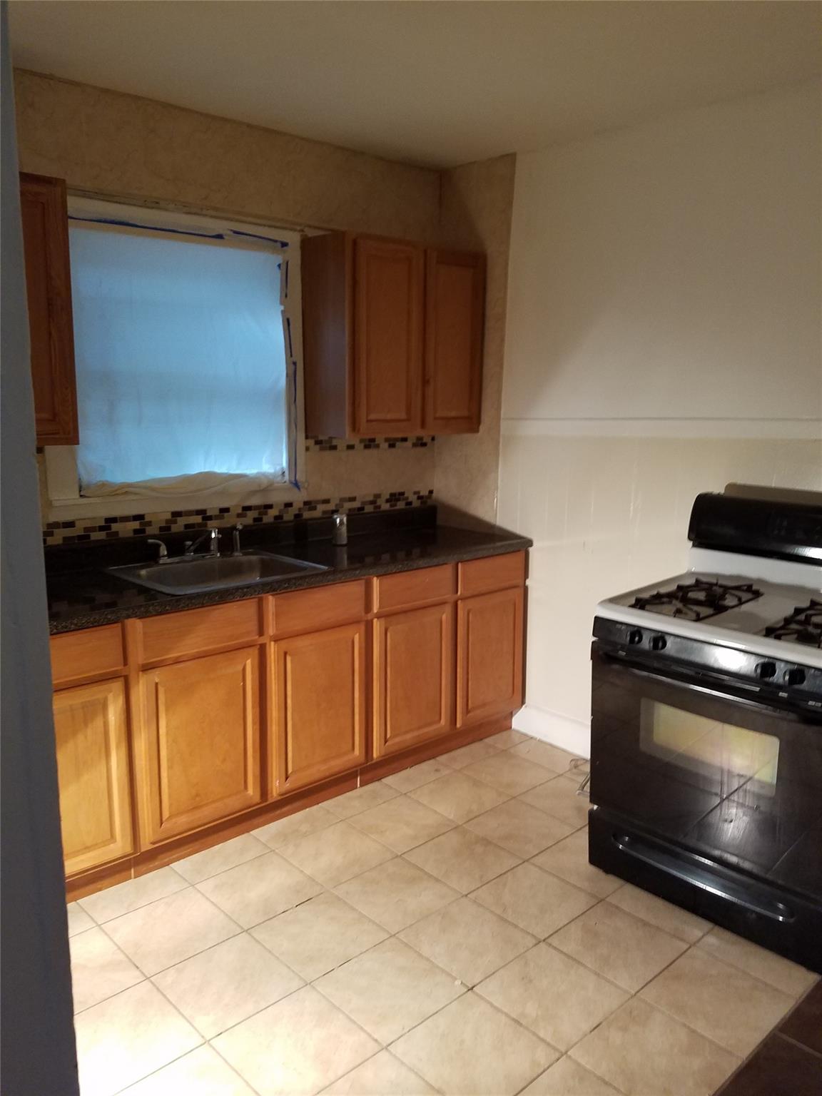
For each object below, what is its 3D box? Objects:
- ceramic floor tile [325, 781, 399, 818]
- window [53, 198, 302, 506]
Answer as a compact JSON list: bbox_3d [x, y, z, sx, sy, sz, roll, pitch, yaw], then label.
[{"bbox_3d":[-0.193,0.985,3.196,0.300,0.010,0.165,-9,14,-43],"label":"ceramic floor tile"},{"bbox_3d":[-0.851,-0.700,3.077,1.056,1.023,0.100,-9,14,-43],"label":"window"}]

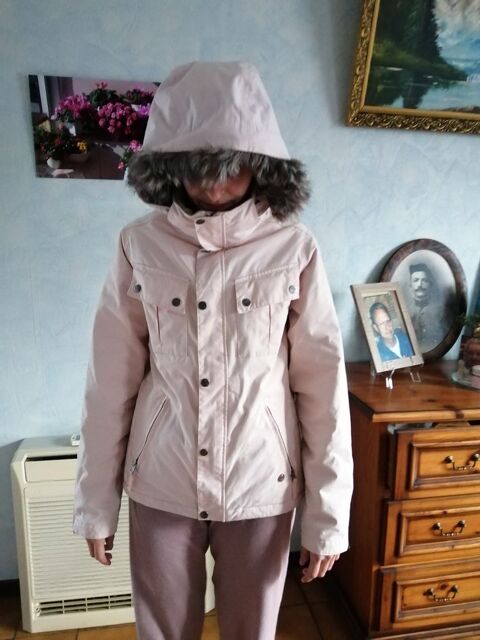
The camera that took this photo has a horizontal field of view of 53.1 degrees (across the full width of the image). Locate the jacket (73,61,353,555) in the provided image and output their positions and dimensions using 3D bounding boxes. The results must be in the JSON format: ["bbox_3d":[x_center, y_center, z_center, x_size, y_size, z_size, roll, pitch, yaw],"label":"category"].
[{"bbox_3d":[-0.052,0.001,0.893,0.543,0.911,0.310,1,10,2],"label":"jacket"}]

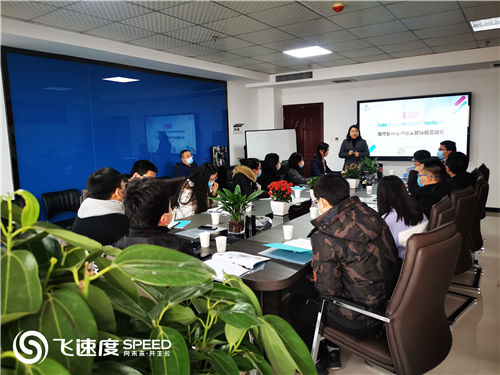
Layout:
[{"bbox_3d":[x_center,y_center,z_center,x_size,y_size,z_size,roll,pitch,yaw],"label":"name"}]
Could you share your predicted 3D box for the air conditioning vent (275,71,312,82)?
[{"bbox_3d":[0.861,-2.121,7.525,0.790,0.125,0.040,4,9,34],"label":"air conditioning vent"}]

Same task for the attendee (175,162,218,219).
[{"bbox_3d":[-0.397,0.359,3.482,0.660,1.170,0.480,0,8,14],"label":"attendee"}]

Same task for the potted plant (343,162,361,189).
[{"bbox_3d":[1.299,-0.146,4.932,0.210,0.300,0.210,4,9,34],"label":"potted plant"}]

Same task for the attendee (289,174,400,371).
[{"bbox_3d":[0.505,0.533,2.174,0.560,1.230,0.690,-6,9,-28],"label":"attendee"}]

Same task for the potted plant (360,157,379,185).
[{"bbox_3d":[1.613,-0.224,5.267,0.250,0.350,0.250,4,9,34],"label":"potted plant"}]

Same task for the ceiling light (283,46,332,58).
[{"bbox_3d":[0.860,-1.997,5.785,0.590,0.050,0.590,4,9,34],"label":"ceiling light"}]

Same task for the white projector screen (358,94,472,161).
[{"bbox_3d":[2.921,-1.066,7.129,1.940,1.160,0.090,4,9,34],"label":"white projector screen"}]

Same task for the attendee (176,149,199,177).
[{"bbox_3d":[-0.753,0.046,5.953,0.780,1.260,0.560,1,8,16],"label":"attendee"}]

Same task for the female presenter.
[{"bbox_3d":[1.834,-0.328,6.858,0.520,1.535,0.340,1,8,17],"label":"female presenter"}]

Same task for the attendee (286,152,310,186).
[{"bbox_3d":[0.801,0.090,5.525,0.740,1.200,0.520,0,8,12],"label":"attendee"}]

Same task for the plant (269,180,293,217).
[{"bbox_3d":[0.249,0.083,3.243,0.190,0.276,0.190,-2,7,0],"label":"plant"}]

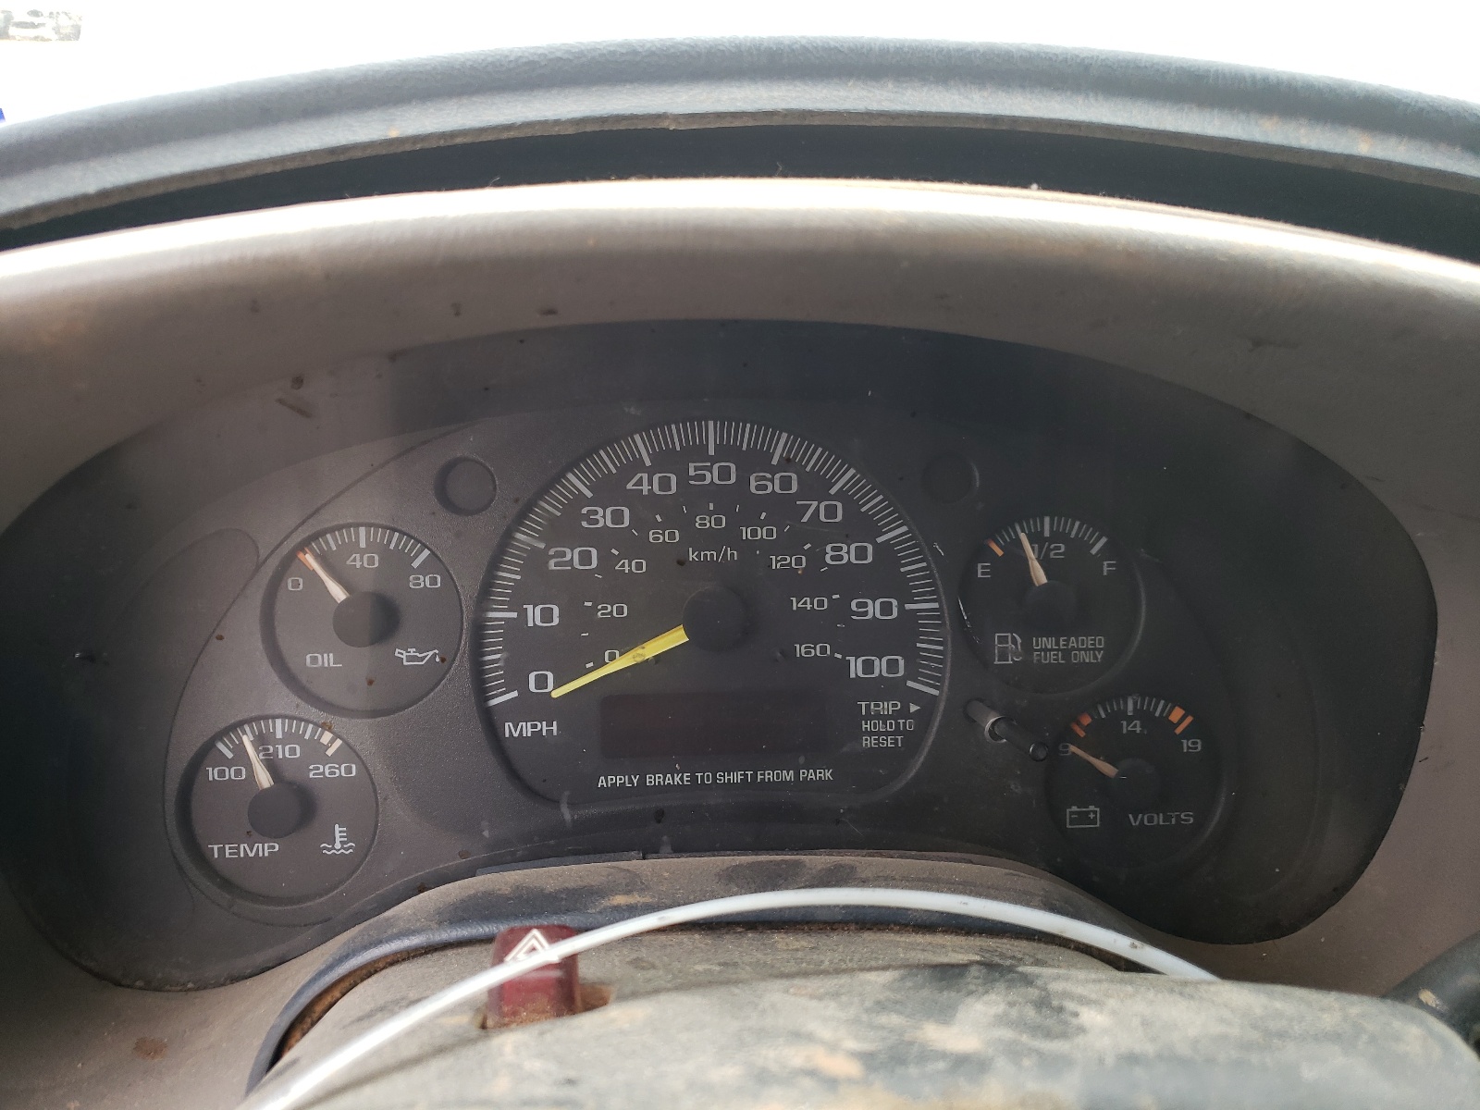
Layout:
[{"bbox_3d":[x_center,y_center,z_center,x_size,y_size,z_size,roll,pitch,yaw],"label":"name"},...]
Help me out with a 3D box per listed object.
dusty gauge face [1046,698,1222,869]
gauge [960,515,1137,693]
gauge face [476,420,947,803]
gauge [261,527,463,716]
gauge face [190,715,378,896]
[{"bbox_3d":[0.109,0.063,0.307,0.049,0.049,0.012,-1,4,-4],"label":"dusty gauge face"},{"bbox_3d":[0.084,0.014,0.303,0.050,0.050,0.012,-1,4,-4],"label":"gauge"},{"bbox_3d":[-0.008,0.015,0.296,0.125,0.103,0.016,-1,4,-4],"label":"gauge face"},{"bbox_3d":[-0.098,0.017,0.291,0.050,0.050,0.012,-1,4,-4],"label":"gauge"},{"bbox_3d":[-0.121,0.067,0.292,0.049,0.049,0.012,-1,4,-4],"label":"gauge face"}]

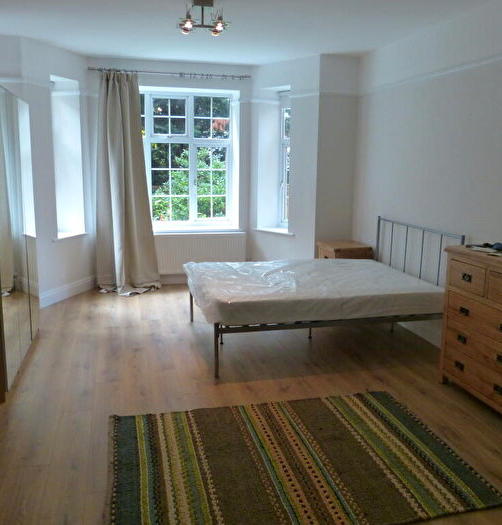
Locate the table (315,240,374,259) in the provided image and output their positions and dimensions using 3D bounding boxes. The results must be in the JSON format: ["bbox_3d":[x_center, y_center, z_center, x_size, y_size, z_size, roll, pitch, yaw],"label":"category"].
[{"bbox_3d":[1.029,0.129,5.689,0.439,0.664,0.508,-2,12,-14],"label":"table"}]

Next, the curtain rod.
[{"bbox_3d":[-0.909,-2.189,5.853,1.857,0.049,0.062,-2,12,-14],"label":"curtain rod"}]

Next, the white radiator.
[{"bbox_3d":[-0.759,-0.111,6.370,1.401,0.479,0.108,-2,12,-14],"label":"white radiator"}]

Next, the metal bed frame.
[{"bbox_3d":[0.545,0.179,4.452,1.984,1.026,1.386,-2,12,-14],"label":"metal bed frame"}]

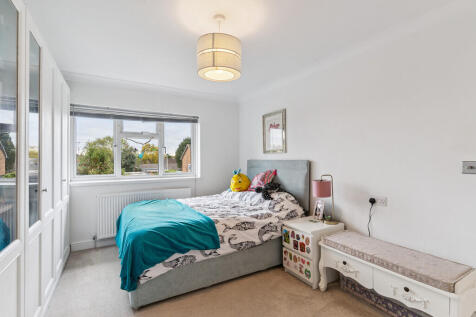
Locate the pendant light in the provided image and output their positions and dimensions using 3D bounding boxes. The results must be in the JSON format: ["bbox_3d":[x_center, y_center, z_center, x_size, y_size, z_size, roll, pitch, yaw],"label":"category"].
[{"bbox_3d":[-0.149,-0.910,1.820,0.350,0.460,0.350,0,0,0],"label":"pendant light"}]

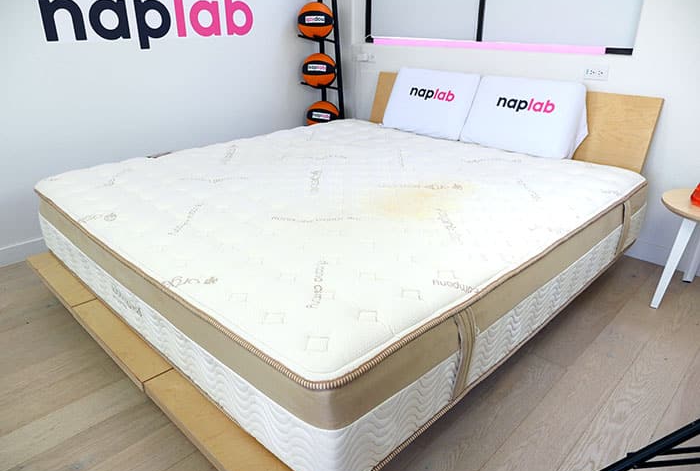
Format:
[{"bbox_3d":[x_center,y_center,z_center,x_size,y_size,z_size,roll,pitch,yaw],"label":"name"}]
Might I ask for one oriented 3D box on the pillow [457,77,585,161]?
[{"bbox_3d":[0.952,-0.652,2.670,0.620,0.410,0.160,20,5,41],"label":"pillow"}]

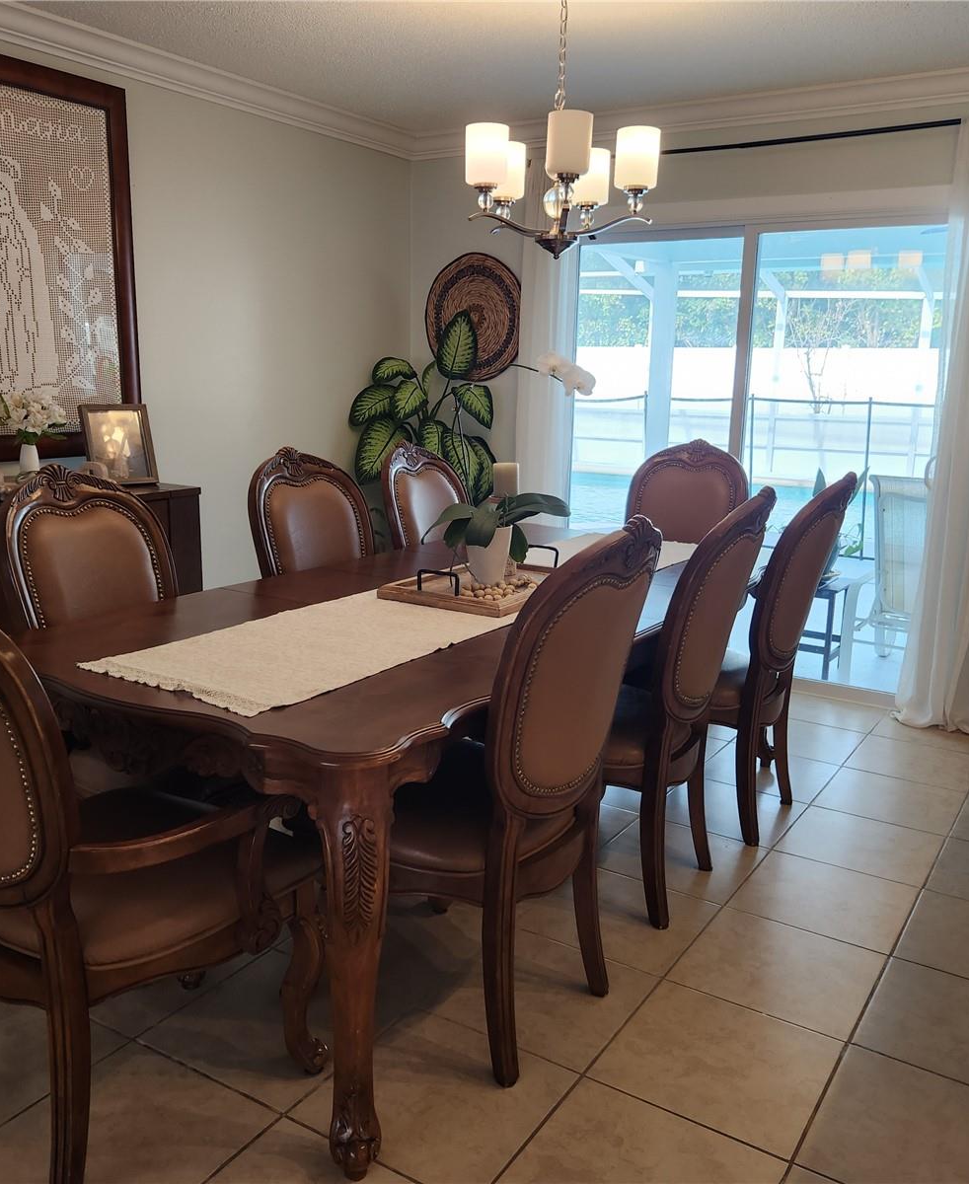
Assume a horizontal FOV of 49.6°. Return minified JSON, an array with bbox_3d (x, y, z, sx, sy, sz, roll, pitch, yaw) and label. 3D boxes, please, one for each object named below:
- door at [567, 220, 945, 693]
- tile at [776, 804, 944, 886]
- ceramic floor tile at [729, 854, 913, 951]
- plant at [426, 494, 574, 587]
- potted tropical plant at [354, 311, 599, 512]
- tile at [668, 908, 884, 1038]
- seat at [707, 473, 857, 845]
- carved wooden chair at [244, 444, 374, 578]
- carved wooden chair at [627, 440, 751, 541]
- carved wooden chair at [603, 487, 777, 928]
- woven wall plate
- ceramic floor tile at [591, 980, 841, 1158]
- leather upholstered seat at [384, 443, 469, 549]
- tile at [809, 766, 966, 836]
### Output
[{"bbox_3d":[1.099,-0.584,4.641,1.742,1.958,0.082,8,14,31],"label":"door"},{"bbox_3d":[1.130,0.754,3.138,0.400,0.010,0.400,8,13,31],"label":"tile"},{"bbox_3d":[0.909,0.817,2.788,0.402,0.010,0.402,8,14,31],"label":"ceramic floor tile"},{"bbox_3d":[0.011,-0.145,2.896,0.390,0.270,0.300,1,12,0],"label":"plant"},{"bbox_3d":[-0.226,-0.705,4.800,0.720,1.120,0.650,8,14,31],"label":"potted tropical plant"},{"bbox_3d":[0.688,0.873,2.430,0.400,0.010,0.400,8,14,31],"label":"tile"},{"bbox_3d":[0.757,0.160,3.223,0.681,1.095,0.543,8,14,31],"label":"seat"},{"bbox_3d":[-0.462,0.089,3.500,0.660,1.090,0.560,11,15,39],"label":"carved wooden chair"},{"bbox_3d":[0.699,-0.029,4.145,0.649,1.095,0.702,8,14,31],"label":"carved wooden chair"},{"bbox_3d":[0.381,0.248,2.740,0.660,1.080,0.560,8,14,31],"label":"carved wooden chair"},{"bbox_3d":[-0.051,-1.364,5.200,0.620,0.620,0.040,8,13,31],"label":"woven wall plate"},{"bbox_3d":[0.474,0.947,2.110,0.402,0.010,0.402,8,14,31],"label":"ceramic floor tile"},{"bbox_3d":[-0.029,0.019,3.833,0.681,1.095,0.543,8,14,31],"label":"leather upholstered seat"},{"bbox_3d":[1.348,0.689,3.478,0.400,0.010,0.400,8,13,31],"label":"tile"}]

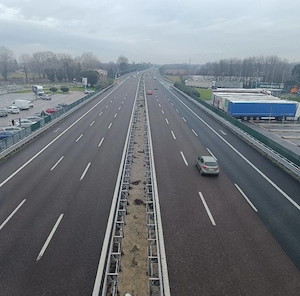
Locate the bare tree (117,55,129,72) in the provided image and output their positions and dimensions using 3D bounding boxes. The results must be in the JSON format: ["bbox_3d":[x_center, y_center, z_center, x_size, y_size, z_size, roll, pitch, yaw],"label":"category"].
[{"bbox_3d":[-31.600,-93.516,315.162,13.500,23.000,13.000,-1,16,-1],"label":"bare tree"}]

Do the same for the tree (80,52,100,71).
[{"bbox_3d":[-53.670,-73.107,246.843,17.000,22.500,16.000,-1,16,-1],"label":"tree"}]

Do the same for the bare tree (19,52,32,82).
[{"bbox_3d":[-86.054,-54.642,189.644,10.000,19.600,10.000,-1,16,-1],"label":"bare tree"}]

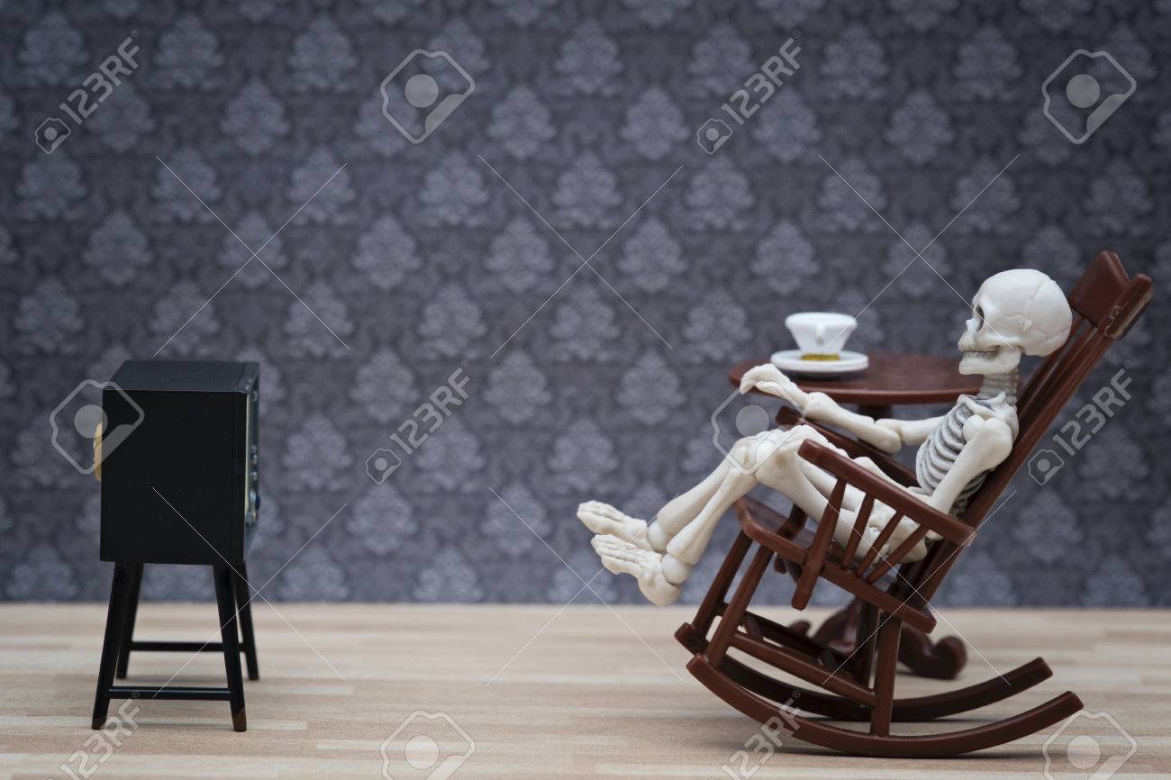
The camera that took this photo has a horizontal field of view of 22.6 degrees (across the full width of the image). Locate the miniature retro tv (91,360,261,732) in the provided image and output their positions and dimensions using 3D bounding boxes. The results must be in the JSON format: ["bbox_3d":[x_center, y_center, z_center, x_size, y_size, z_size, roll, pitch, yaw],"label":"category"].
[{"bbox_3d":[-0.059,0.022,0.417,0.023,0.047,0.032,1,8,-3],"label":"miniature retro tv"}]

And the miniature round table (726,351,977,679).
[{"bbox_3d":[0.043,0.021,0.443,0.044,0.047,0.044,1,8,0],"label":"miniature round table"}]

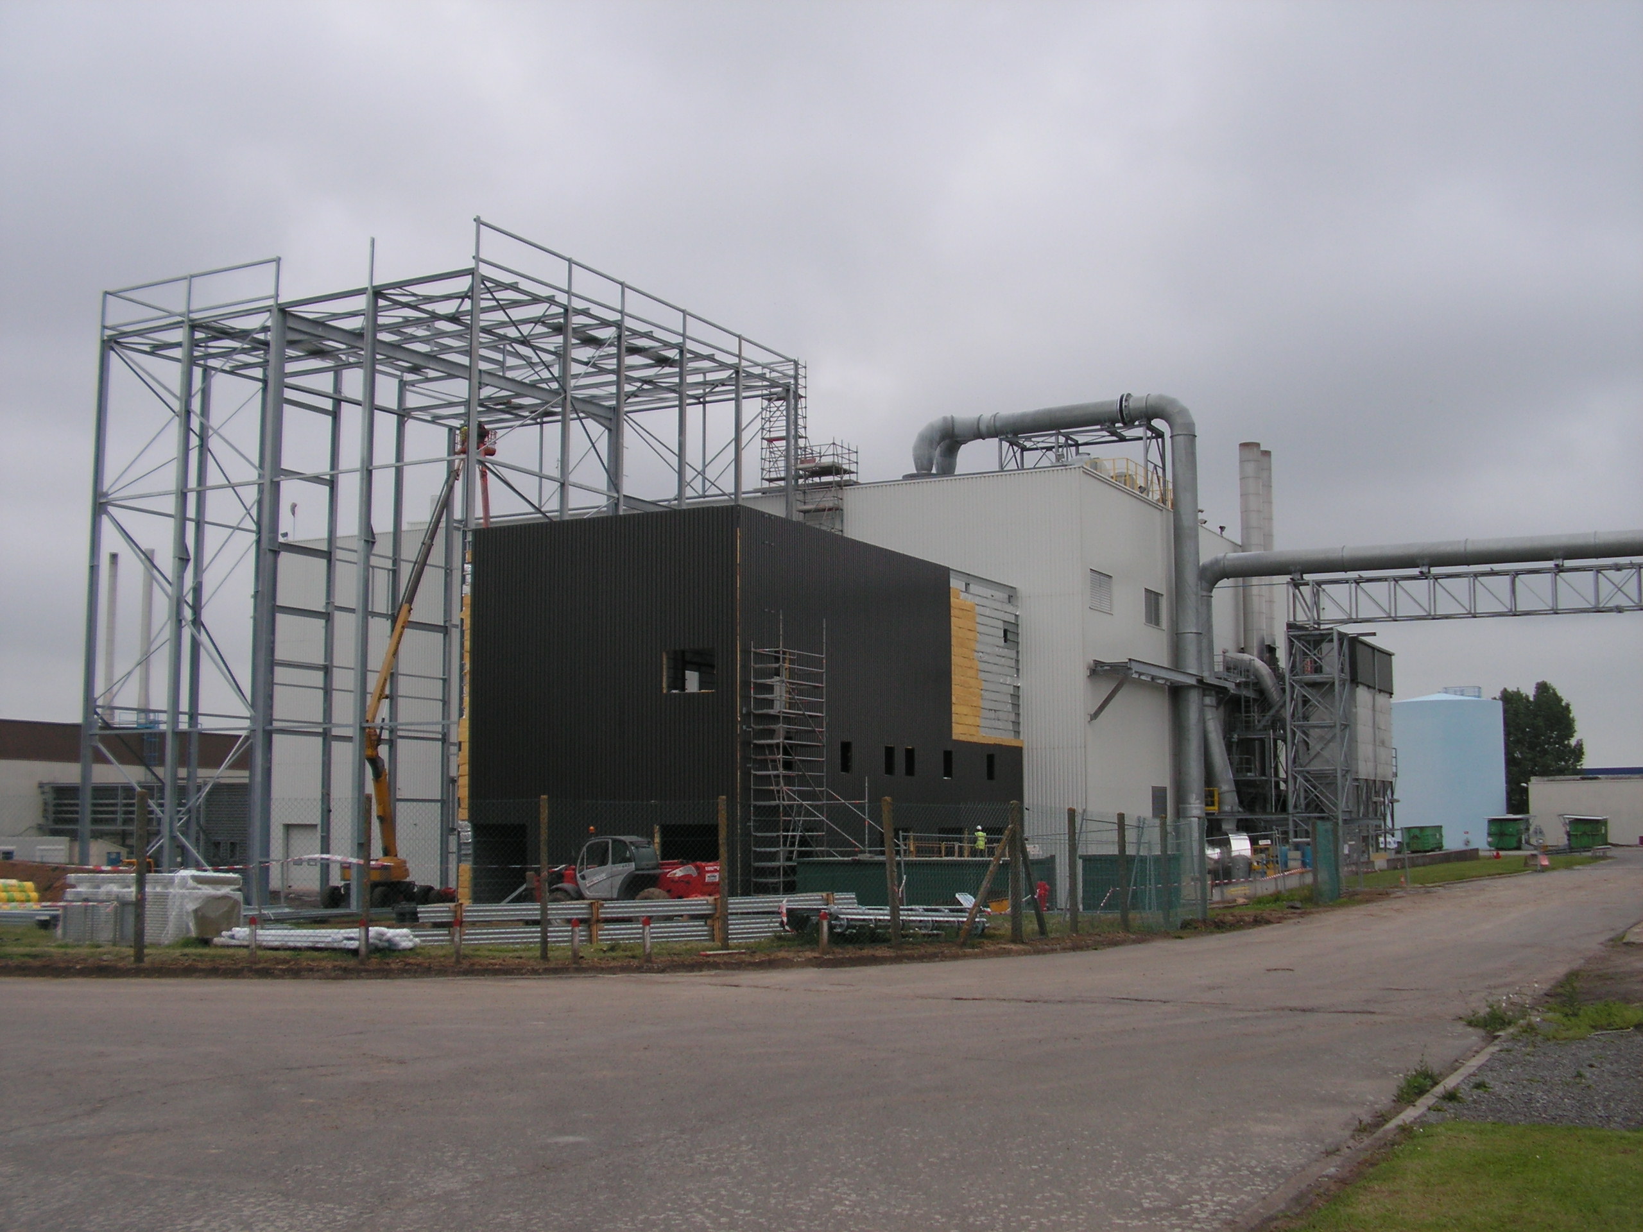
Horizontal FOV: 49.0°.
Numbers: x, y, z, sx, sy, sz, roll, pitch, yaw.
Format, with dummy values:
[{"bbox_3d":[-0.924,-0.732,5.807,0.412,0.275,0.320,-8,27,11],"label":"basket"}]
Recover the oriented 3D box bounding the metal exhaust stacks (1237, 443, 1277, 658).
[{"bbox_3d":[23.312,-3.352,96.271,1.200,11.500,3.200,-3,-7,28],"label":"metal exhaust stacks"}]

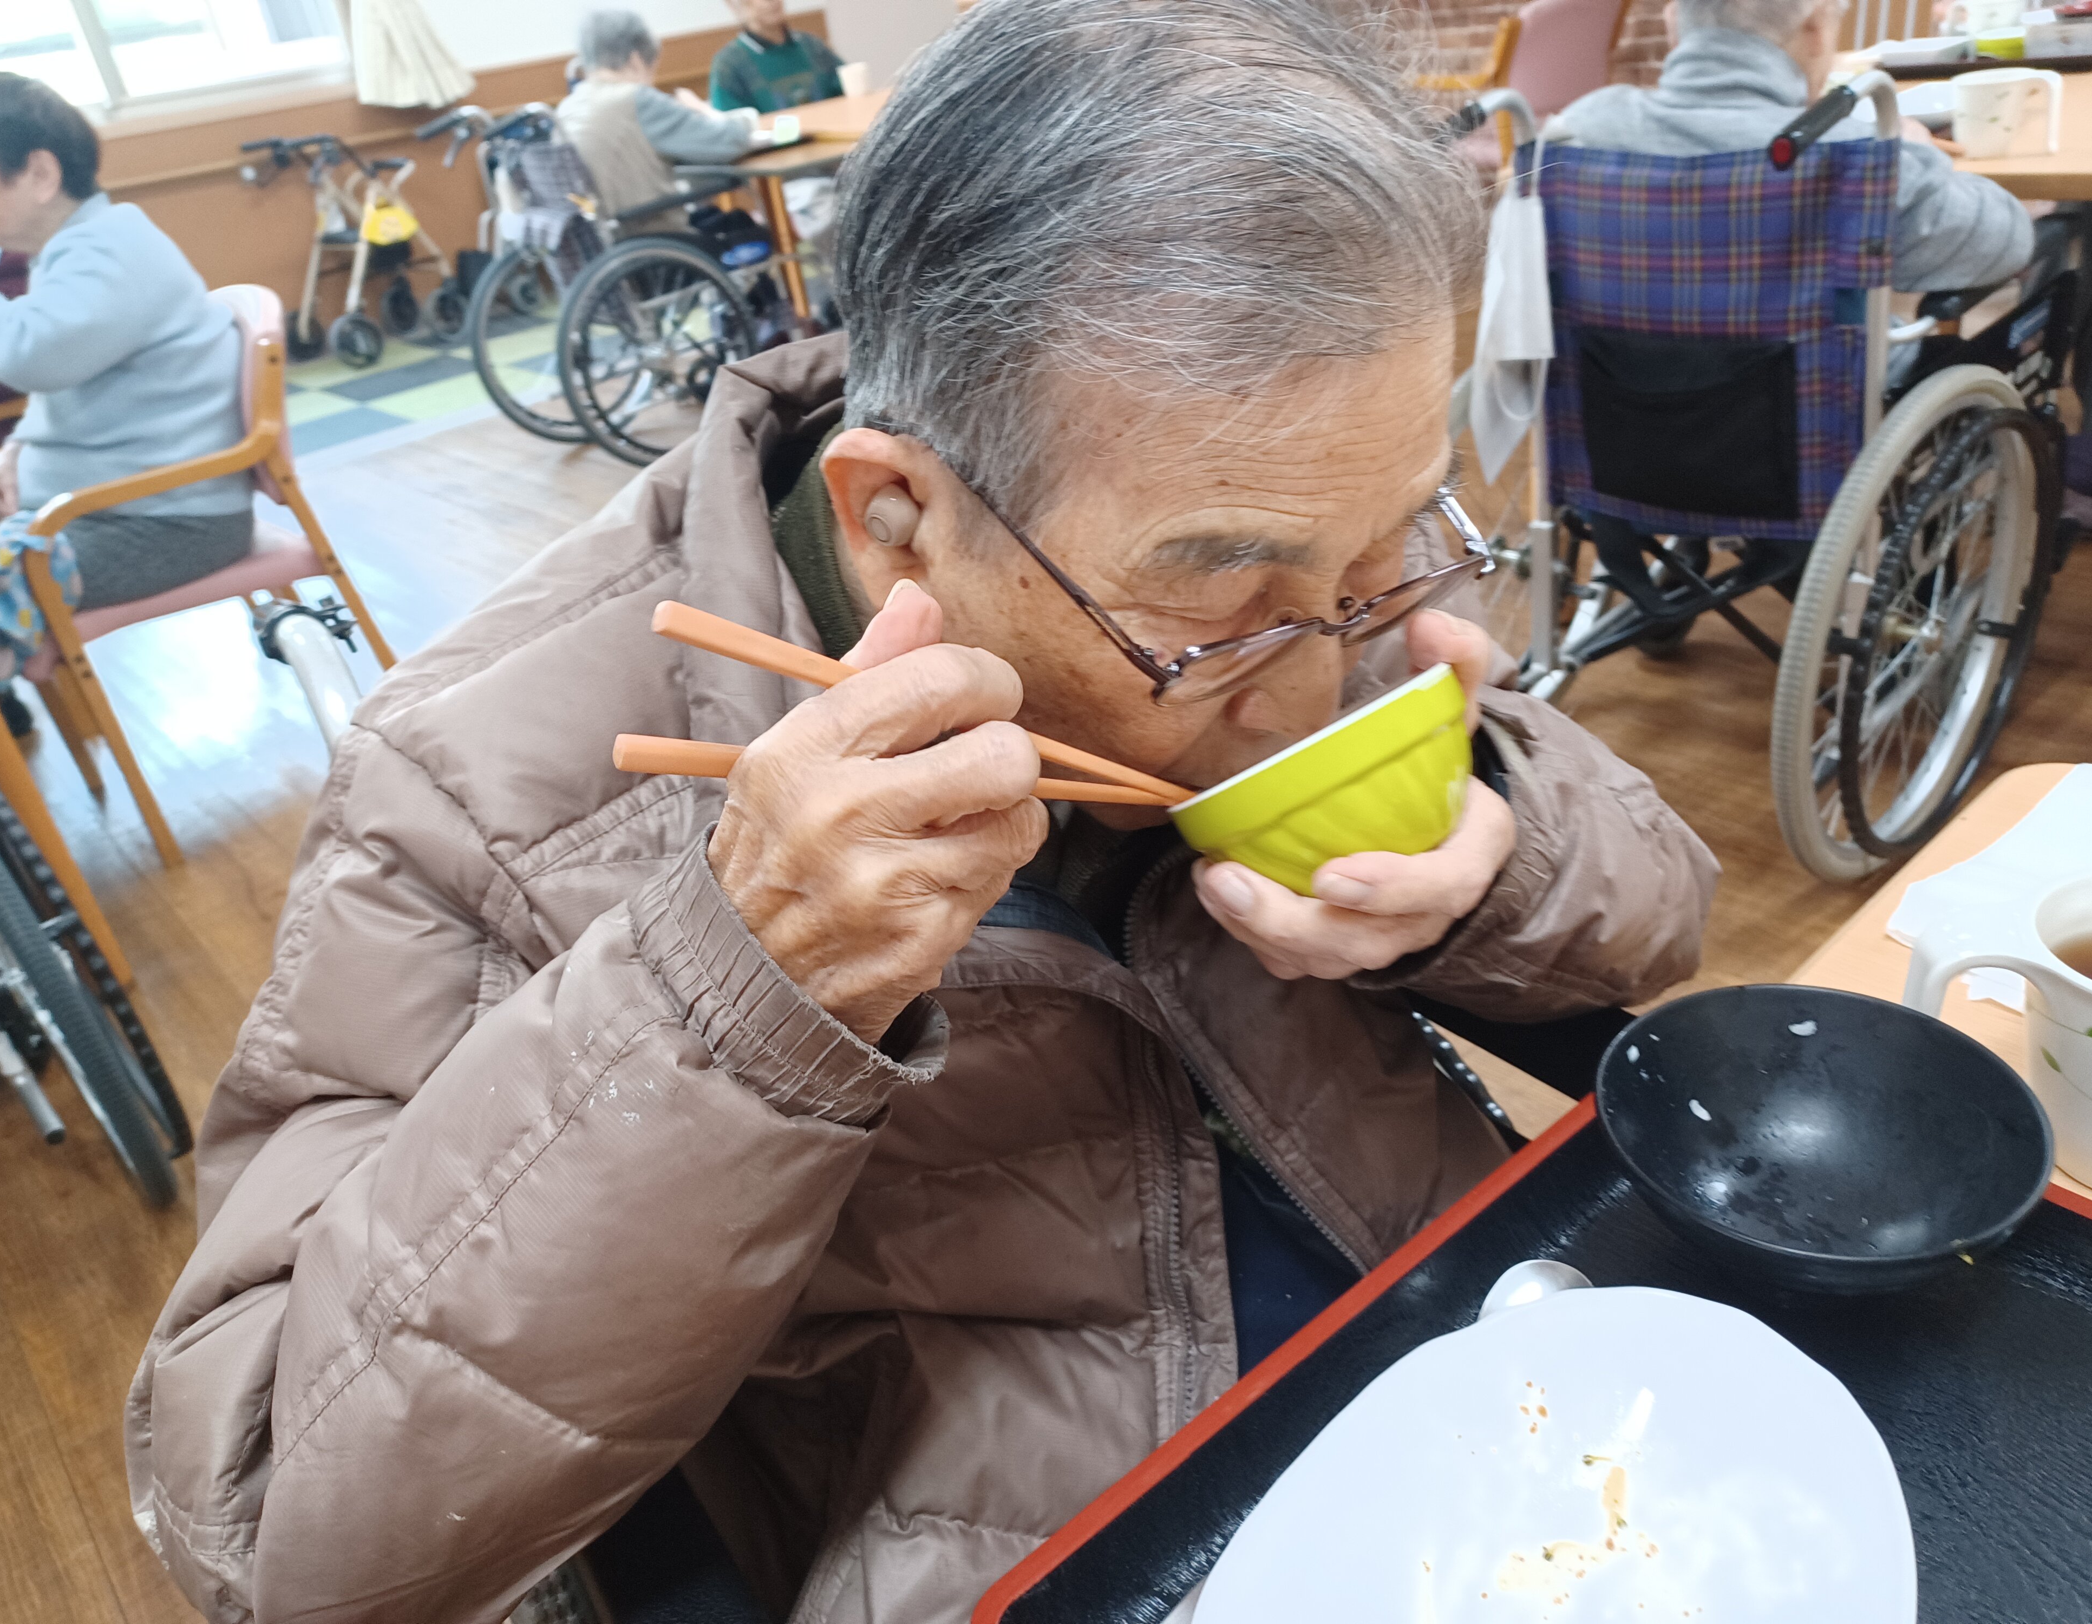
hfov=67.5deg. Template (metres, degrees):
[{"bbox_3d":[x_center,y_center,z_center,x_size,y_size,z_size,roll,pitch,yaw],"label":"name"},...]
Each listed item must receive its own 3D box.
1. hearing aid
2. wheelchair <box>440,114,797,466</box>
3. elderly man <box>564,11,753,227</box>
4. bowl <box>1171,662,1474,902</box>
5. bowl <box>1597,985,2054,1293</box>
[{"bbox_3d":[-0.047,-0.089,0.472,0.020,0.019,0.018,-22,57,-32],"label":"hearing aid"},{"bbox_3d":[-1.086,-1.518,4.371,1.000,0.930,0.600,-30,36,-35],"label":"wheelchair"},{"bbox_3d":[-1.015,-1.685,4.374,0.700,1.040,0.500,-30,36,-35],"label":"elderly man"},{"bbox_3d":[0.097,-0.001,0.498,0.104,0.052,0.104,-27,-3,2],"label":"bowl"},{"bbox_3d":[0.256,0.119,0.527,0.134,0.052,0.134,-6,29,3],"label":"bowl"}]

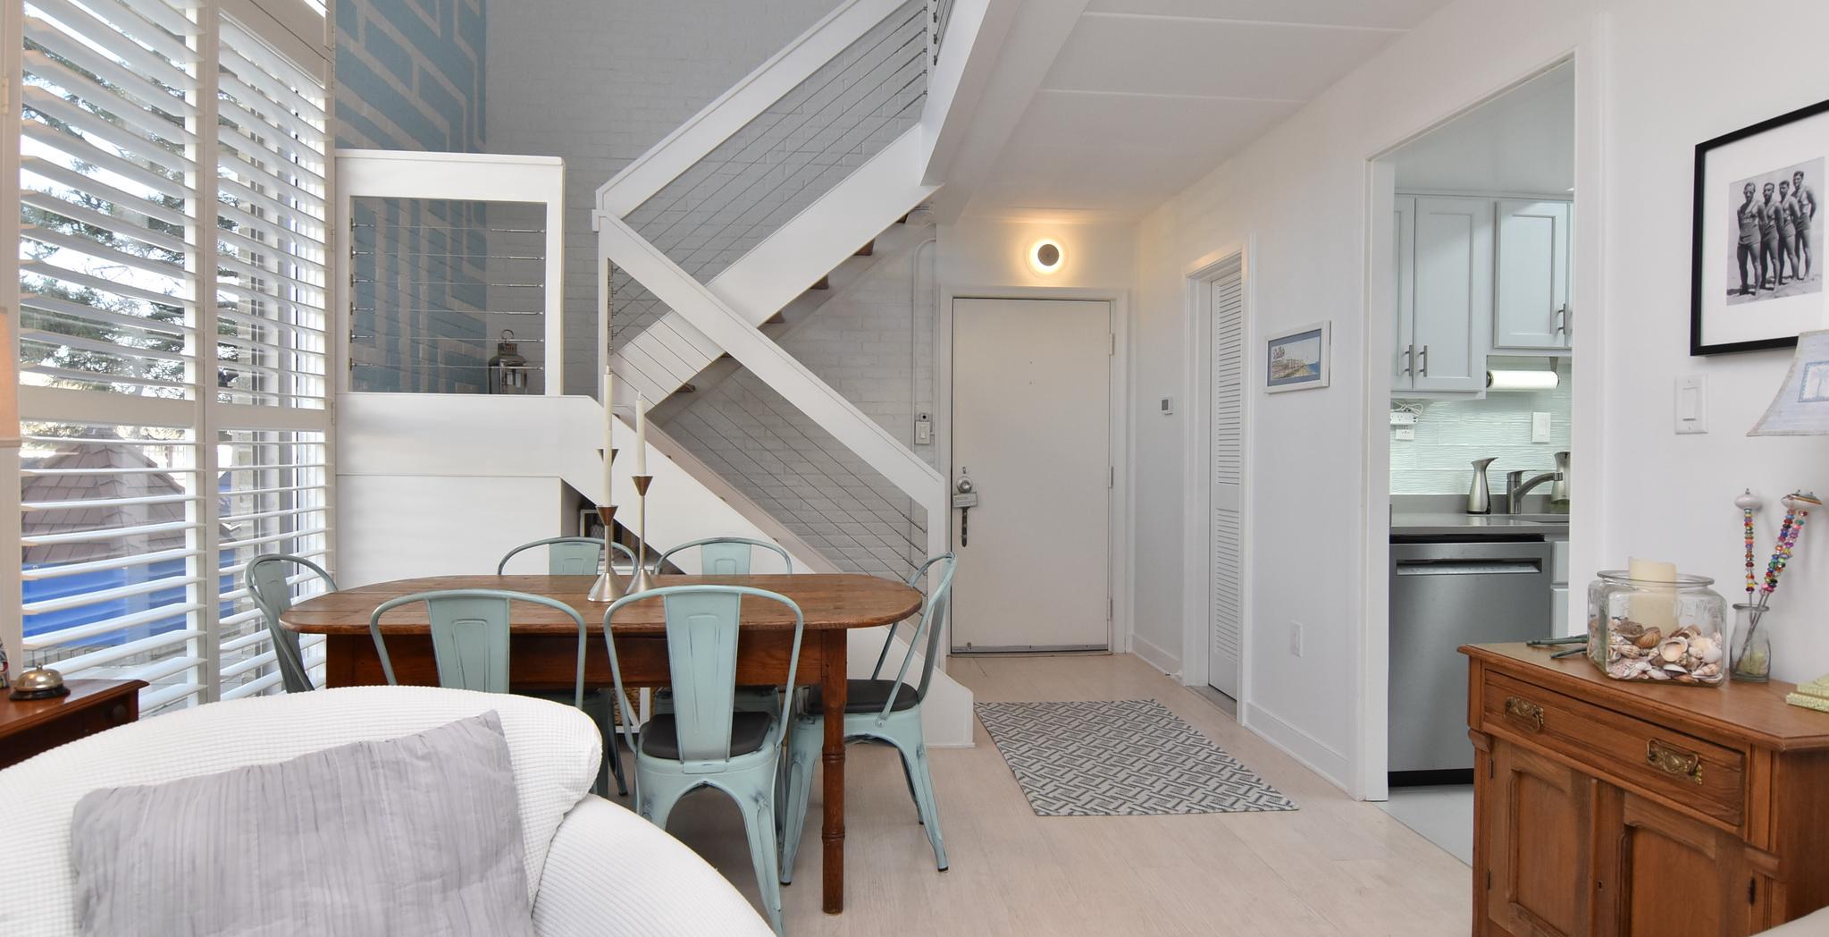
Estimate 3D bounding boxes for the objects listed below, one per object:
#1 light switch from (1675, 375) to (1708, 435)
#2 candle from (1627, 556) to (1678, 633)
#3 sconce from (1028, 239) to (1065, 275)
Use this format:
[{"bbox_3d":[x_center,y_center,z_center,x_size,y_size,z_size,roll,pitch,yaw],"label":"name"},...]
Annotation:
[{"bbox_3d":[1.616,-0.134,1.909,0.010,0.125,0.075,0,1,-6],"label":"light switch"},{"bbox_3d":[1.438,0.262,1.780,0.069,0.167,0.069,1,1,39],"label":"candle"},{"bbox_3d":[0.752,-1.201,5.181,0.209,0.209,0.083,0,1,-6],"label":"sconce"}]

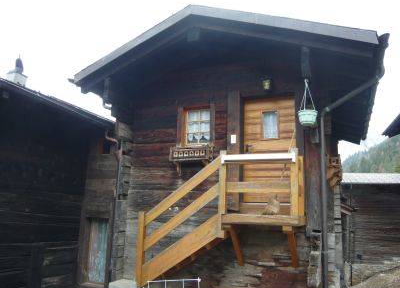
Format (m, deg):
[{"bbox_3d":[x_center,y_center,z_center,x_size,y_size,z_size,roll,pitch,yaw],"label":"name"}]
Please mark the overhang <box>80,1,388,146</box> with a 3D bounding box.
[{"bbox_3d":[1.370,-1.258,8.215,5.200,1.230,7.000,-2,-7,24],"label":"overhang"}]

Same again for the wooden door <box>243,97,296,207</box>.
[{"bbox_3d":[1.176,0.118,5.507,0.910,1.830,0.090,-2,-7,24],"label":"wooden door"}]

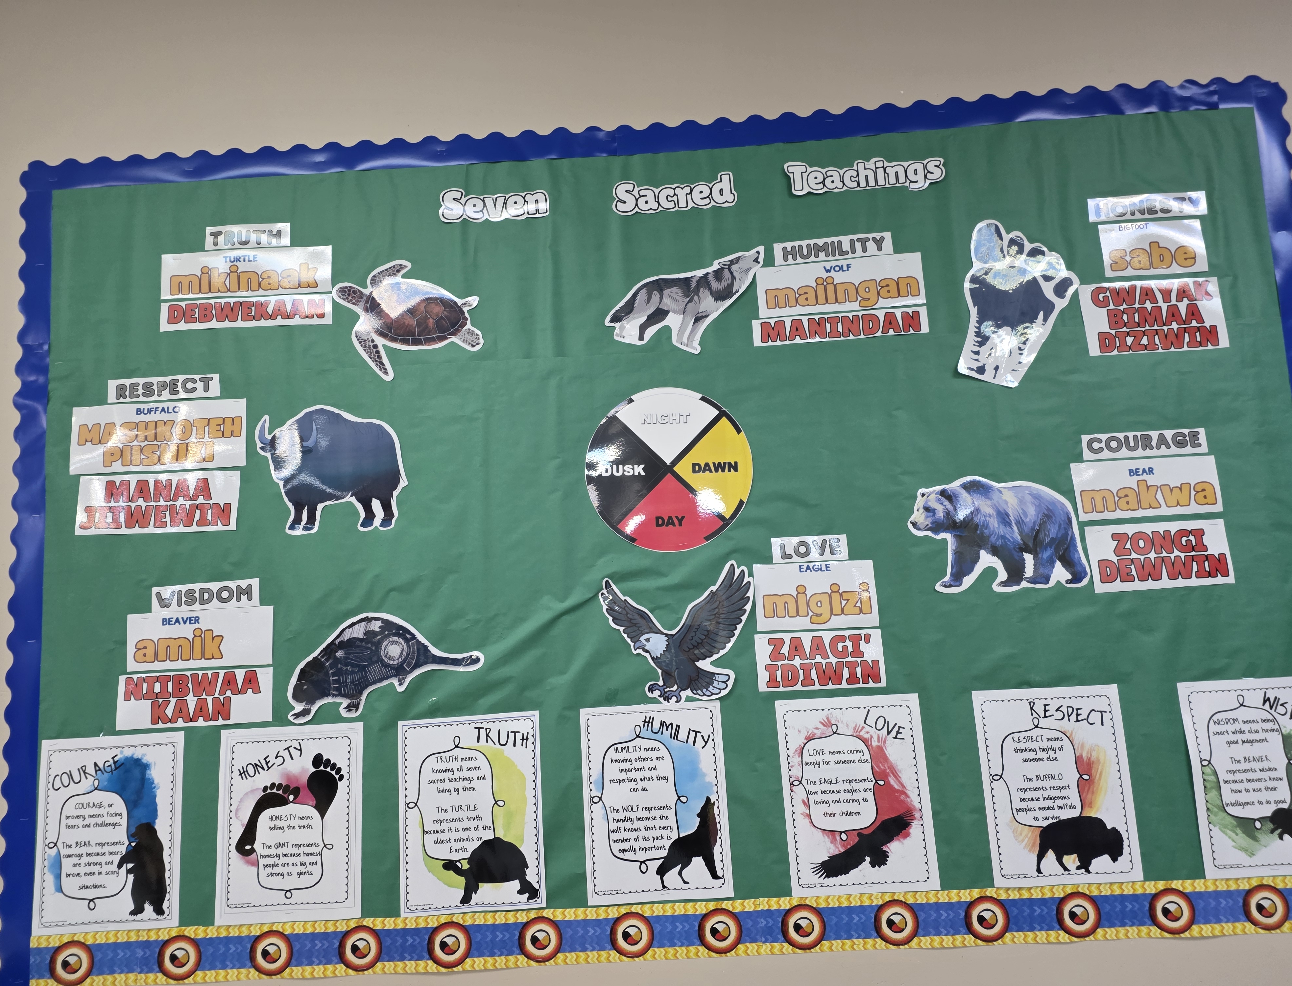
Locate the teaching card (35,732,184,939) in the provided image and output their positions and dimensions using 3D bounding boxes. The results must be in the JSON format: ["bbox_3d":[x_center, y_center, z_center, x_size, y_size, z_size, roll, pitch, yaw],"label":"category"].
[{"bbox_3d":[-0.805,0.509,1.310,0.216,0.279,0.004,-4,-11,0],"label":"teaching card"}]

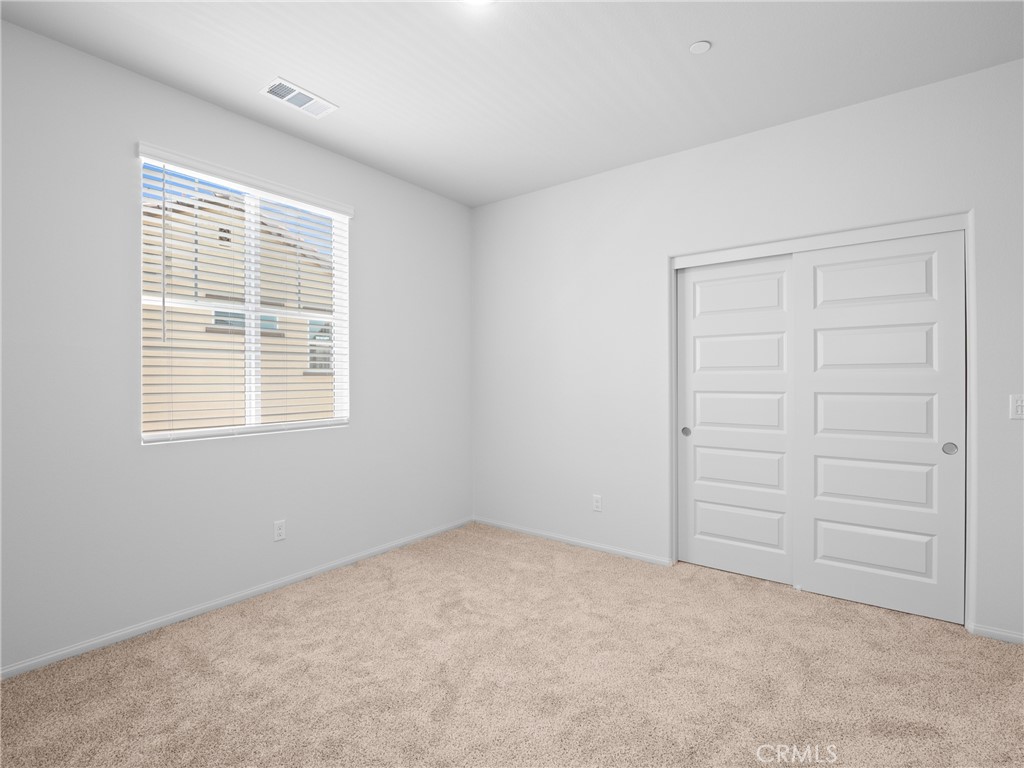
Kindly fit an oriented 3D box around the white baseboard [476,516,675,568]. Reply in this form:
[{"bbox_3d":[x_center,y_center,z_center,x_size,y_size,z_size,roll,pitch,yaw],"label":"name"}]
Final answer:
[{"bbox_3d":[0.359,1.185,3.641,1.710,0.060,0.016,0,0,35],"label":"white baseboard"}]

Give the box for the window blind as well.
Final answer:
[{"bbox_3d":[-1.475,-0.426,2.779,0.065,1.427,1.138,0,0,39],"label":"window blind"}]

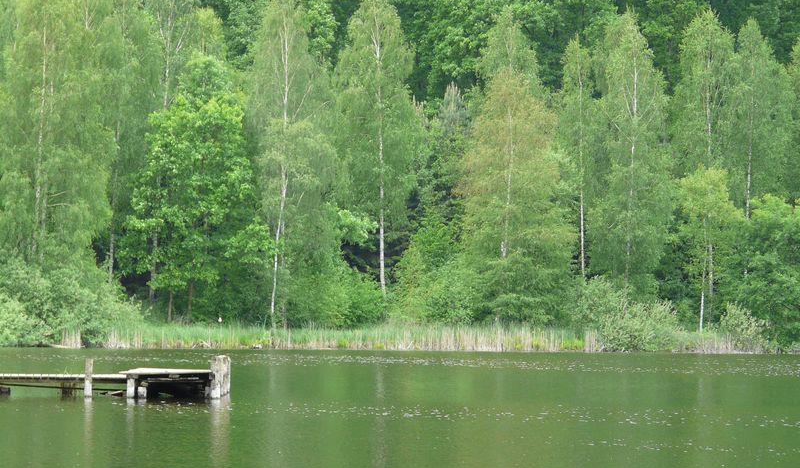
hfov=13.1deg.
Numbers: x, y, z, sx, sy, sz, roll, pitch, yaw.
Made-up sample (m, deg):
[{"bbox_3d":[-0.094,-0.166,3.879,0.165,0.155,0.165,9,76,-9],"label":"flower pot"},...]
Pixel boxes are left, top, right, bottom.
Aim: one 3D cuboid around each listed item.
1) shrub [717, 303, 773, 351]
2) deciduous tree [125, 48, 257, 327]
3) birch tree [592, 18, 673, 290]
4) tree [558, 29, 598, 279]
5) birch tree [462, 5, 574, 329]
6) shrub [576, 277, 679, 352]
[{"bbox_3d":[12.772,3.456,129.000,2.000,1.850,2.000,1,-1,0],"label":"shrub"},{"bbox_3d":[-8.027,-1.644,135.000,5.260,10.600,5.000,1,-1,0],"label":"deciduous tree"},{"bbox_3d":[9.094,-2.484,136.500,3.130,12.360,3.290,1,-1,0],"label":"birch tree"},{"bbox_3d":[7.059,-2.076,138.000,1.580,11.470,1.820,1,-1,0],"label":"tree"},{"bbox_3d":[4.419,-2.429,133.500,4.360,12.240,4.360,1,-1,0],"label":"birch tree"},{"bbox_3d":[8.442,2.987,129.500,3.790,2.820,3.410,1,-1,0],"label":"shrub"}]

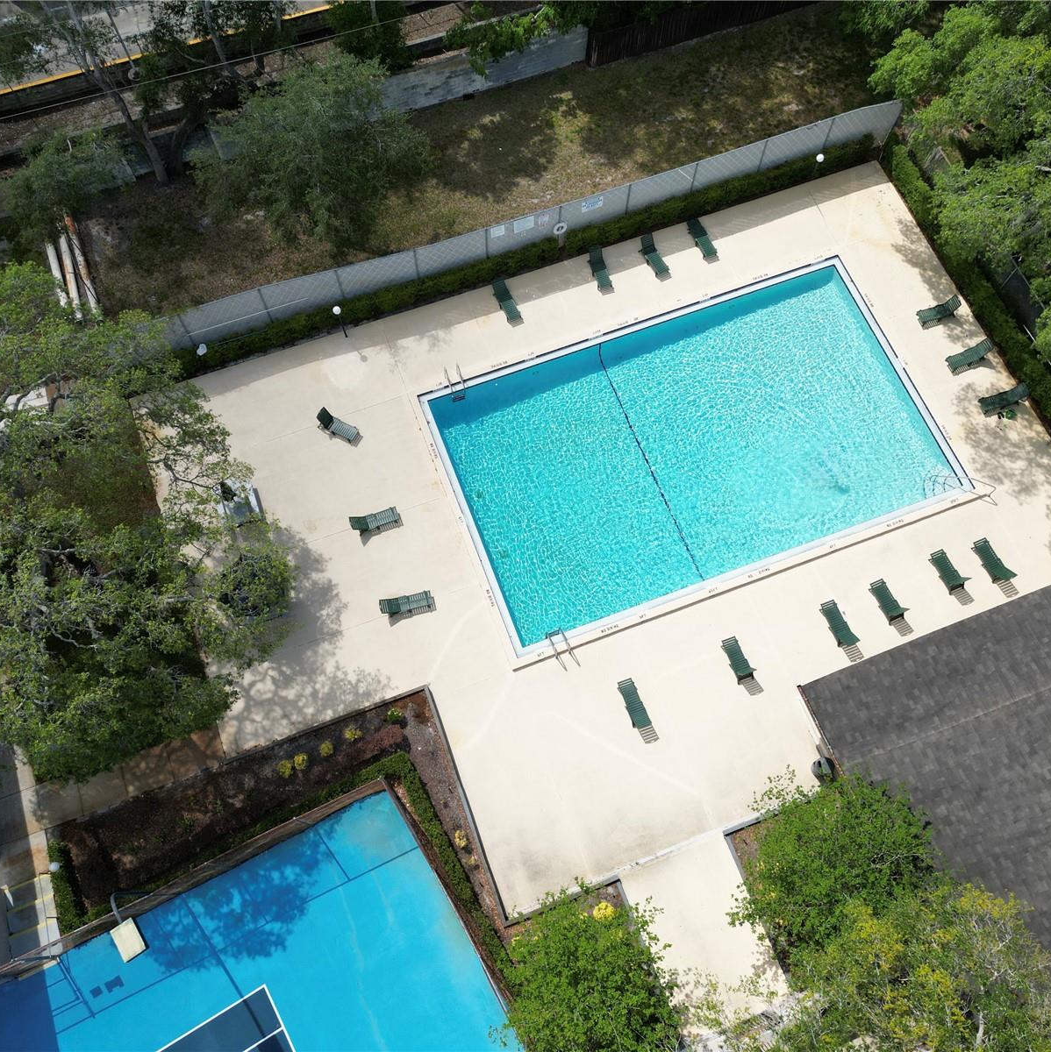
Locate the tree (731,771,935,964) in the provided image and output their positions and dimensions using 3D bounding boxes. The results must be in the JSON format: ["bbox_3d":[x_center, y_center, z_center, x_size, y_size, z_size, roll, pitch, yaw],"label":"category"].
[{"bbox_3d":[9.120,10.327,29.473,6.000,6.000,5.600,0,69,1],"label":"tree"}]

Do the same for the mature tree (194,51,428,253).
[{"bbox_3d":[-8.037,-14.017,37.801,8.600,8.300,7.200,-20,70,-7],"label":"mature tree"}]

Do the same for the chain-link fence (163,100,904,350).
[{"bbox_3d":[0.573,-11.935,39.762,32.600,2.980,0.150,-19,70,-7],"label":"chain-link fence"}]

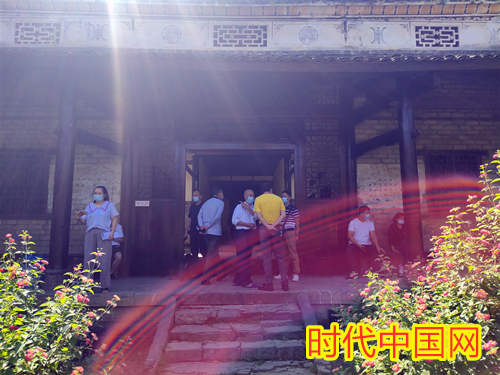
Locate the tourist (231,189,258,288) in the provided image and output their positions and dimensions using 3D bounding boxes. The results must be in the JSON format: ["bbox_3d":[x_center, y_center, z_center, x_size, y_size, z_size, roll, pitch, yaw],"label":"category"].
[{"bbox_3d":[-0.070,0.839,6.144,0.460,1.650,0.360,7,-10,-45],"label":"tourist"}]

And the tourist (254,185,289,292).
[{"bbox_3d":[0.335,0.772,5.799,0.530,1.700,0.360,1,-7,-8],"label":"tourist"}]

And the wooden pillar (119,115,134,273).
[{"bbox_3d":[-2.523,0.130,7.487,0.230,3.391,0.230,0,-7,-2],"label":"wooden pillar"}]

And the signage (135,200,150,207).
[{"bbox_3d":[-2.208,0.338,7.432,0.310,0.128,0.020,0,-7,-2],"label":"signage"}]

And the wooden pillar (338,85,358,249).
[{"bbox_3d":[2.059,-0.223,7.528,0.250,4.102,0.250,0,-7,-2],"label":"wooden pillar"}]

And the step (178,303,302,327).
[{"bbox_3d":[-0.160,1.809,5.170,1.750,0.180,0.420,0,-7,0],"label":"step"}]

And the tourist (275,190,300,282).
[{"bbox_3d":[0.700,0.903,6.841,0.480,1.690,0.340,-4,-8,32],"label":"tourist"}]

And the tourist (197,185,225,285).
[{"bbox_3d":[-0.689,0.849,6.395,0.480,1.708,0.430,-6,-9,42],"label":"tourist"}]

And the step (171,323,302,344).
[{"bbox_3d":[-0.170,1.941,4.802,1.750,0.150,0.340,0,-7,0],"label":"step"}]

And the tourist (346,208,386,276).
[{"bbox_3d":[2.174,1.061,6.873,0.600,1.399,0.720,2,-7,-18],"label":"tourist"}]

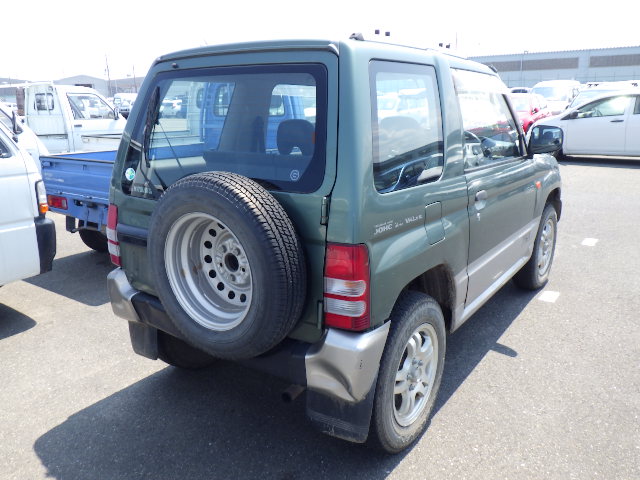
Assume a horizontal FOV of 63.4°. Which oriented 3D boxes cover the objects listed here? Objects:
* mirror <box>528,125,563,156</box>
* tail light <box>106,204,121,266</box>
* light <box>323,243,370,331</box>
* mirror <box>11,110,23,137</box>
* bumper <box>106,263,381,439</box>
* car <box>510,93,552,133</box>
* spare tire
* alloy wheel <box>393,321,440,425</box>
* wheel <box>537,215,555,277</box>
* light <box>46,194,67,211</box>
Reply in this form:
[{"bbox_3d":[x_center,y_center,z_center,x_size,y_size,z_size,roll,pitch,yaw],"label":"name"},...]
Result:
[{"bbox_3d":[1.296,-0.570,2.949,0.180,0.165,0.100,10,19,34],"label":"mirror"},{"bbox_3d":[-0.898,-0.032,2.277,0.145,0.285,0.090,10,19,34],"label":"tail light"},{"bbox_3d":[0.085,0.148,1.612,0.145,0.285,0.090,10,19,34],"label":"light"},{"bbox_3d":[-2.929,-1.133,5.026,0.160,0.220,0.100,10,19,34],"label":"mirror"},{"bbox_3d":[-0.396,0.403,2.054,1.370,0.430,0.270,10,19,34],"label":"bumper"},{"bbox_3d":[5.765,-3.627,15.500,1.620,1.500,3.650,10,19,34],"label":"car"},{"bbox_3d":[-0.338,0.093,1.821,0.655,0.655,0.180,10,19,34],"label":"spare tire"},{"bbox_3d":[0.335,0.525,2.102,0.150,0.420,0.420,10,19,34],"label":"alloy wheel"},{"bbox_3d":[1.600,0.043,3.836,0.150,0.420,0.420,10,19,34],"label":"wheel"},{"bbox_3d":[-2.106,-0.306,4.208,0.300,0.120,0.070,10,19,34],"label":"light"}]

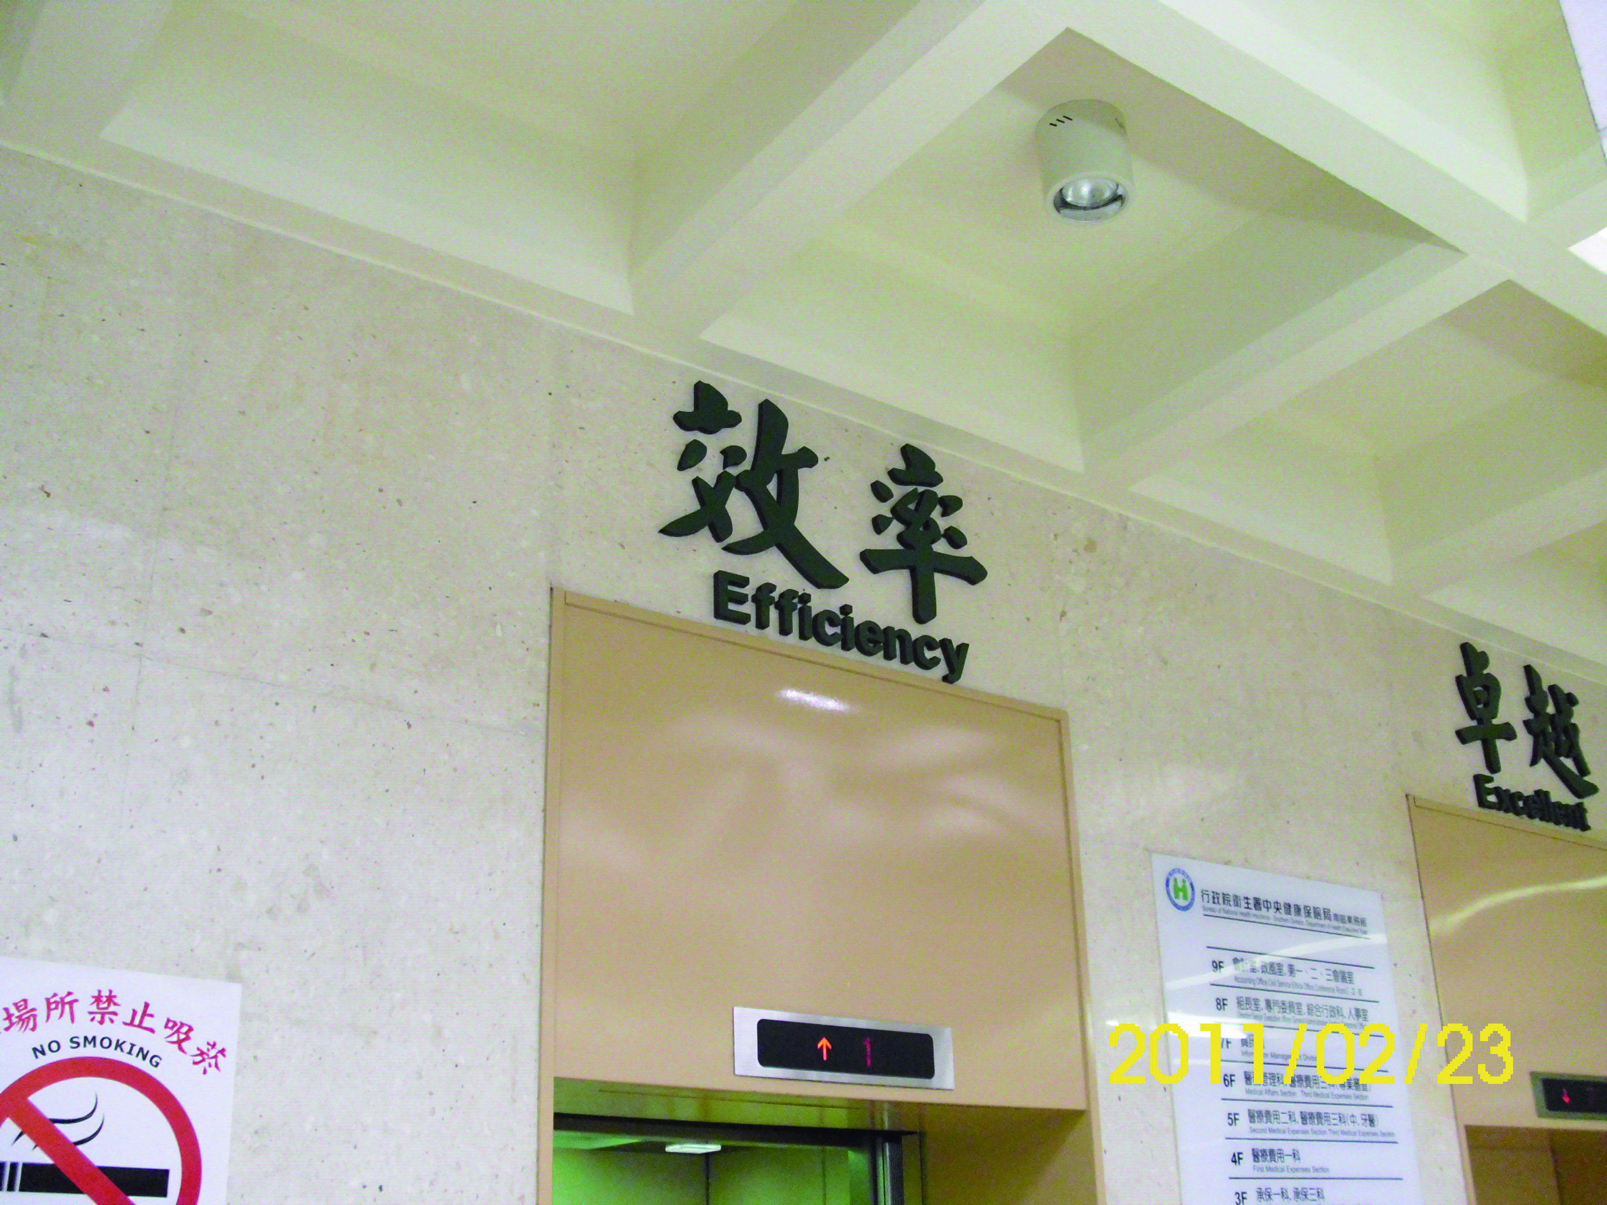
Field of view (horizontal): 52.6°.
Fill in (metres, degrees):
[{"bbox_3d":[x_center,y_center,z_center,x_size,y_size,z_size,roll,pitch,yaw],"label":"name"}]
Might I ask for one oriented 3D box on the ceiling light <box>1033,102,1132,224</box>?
[{"bbox_3d":[0.462,-0.718,2.661,0.145,0.141,0.145,-1,-23,0],"label":"ceiling light"}]

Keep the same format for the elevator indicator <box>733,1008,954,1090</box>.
[{"bbox_3d":[0.073,0.685,2.484,0.415,0.097,0.012,14,-27,-32],"label":"elevator indicator"}]

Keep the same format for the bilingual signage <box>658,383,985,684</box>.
[{"bbox_3d":[0.051,-0.118,2.811,0.678,0.443,0.024,14,-27,-32],"label":"bilingual signage"}]

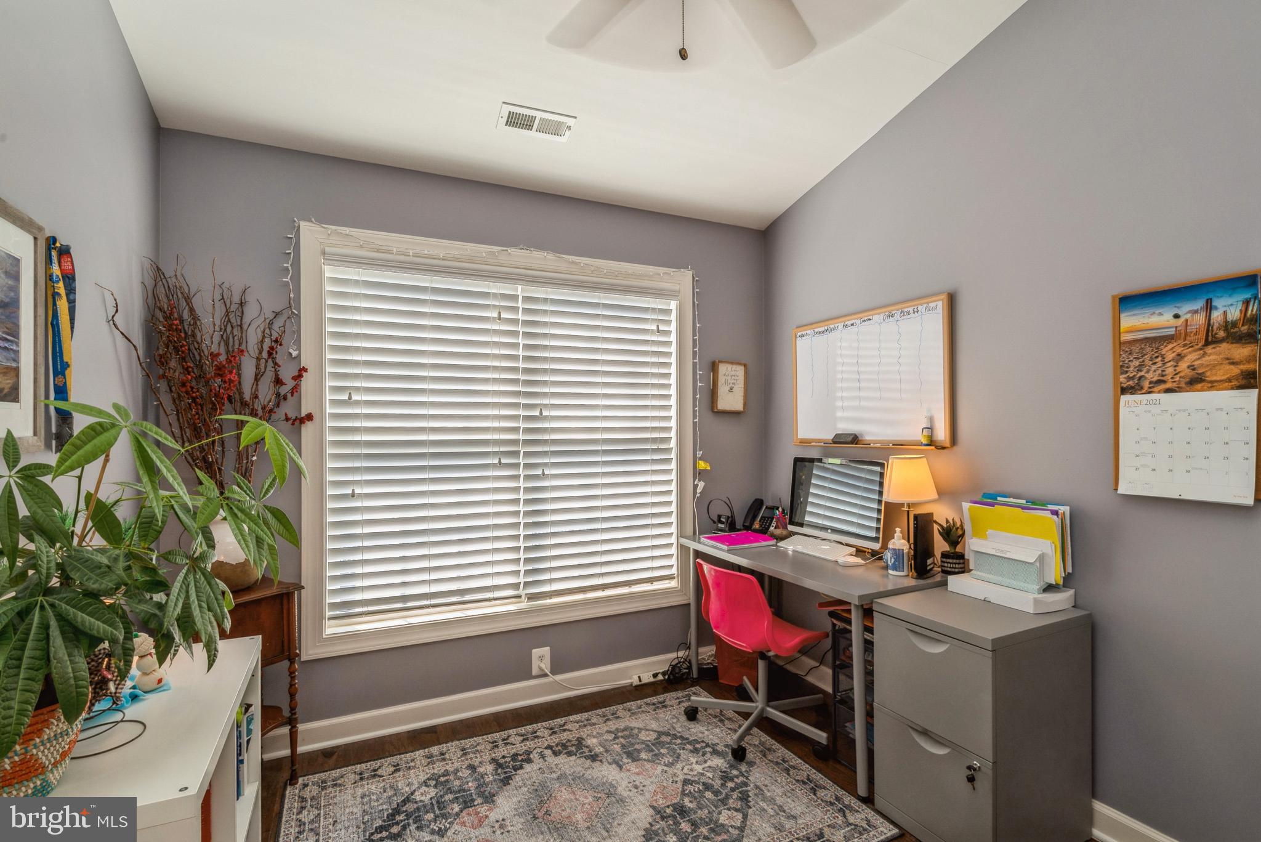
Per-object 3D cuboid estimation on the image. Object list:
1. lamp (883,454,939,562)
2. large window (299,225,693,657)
[{"bbox_3d":[1.159,0.382,2.320,0.225,0.472,0.225,0,-1,-25],"label":"lamp"},{"bbox_3d":[-0.532,0.081,2.769,1.895,1.850,0.100,0,-1,-24],"label":"large window"}]

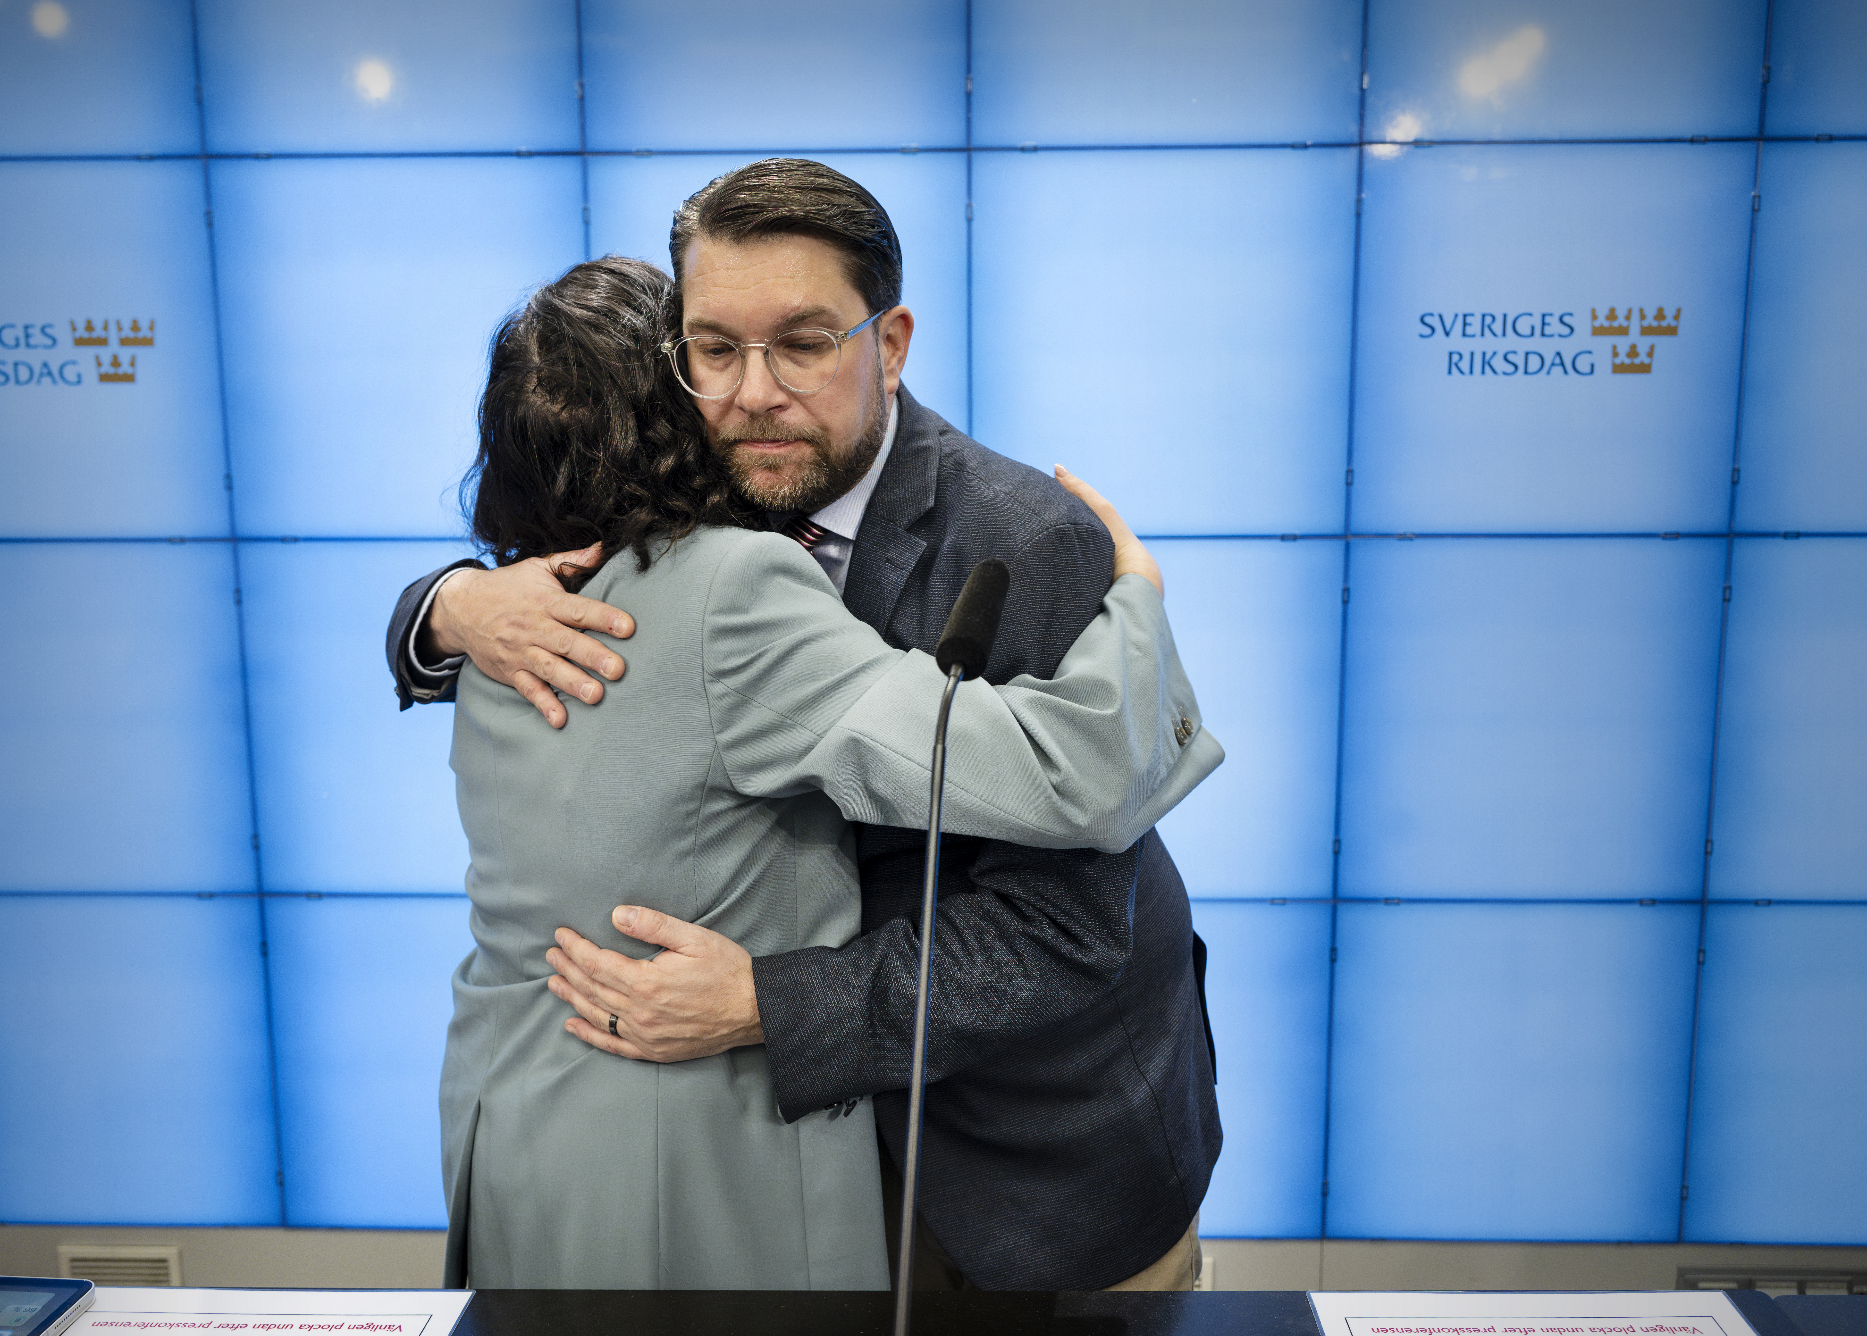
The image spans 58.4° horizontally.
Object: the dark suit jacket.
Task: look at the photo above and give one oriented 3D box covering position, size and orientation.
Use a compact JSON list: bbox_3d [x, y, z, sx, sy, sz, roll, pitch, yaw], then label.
[{"bbox_3d":[-0.059,0.145,1.372,0.530,0.740,0.560,9,13,44],"label":"dark suit jacket"}]

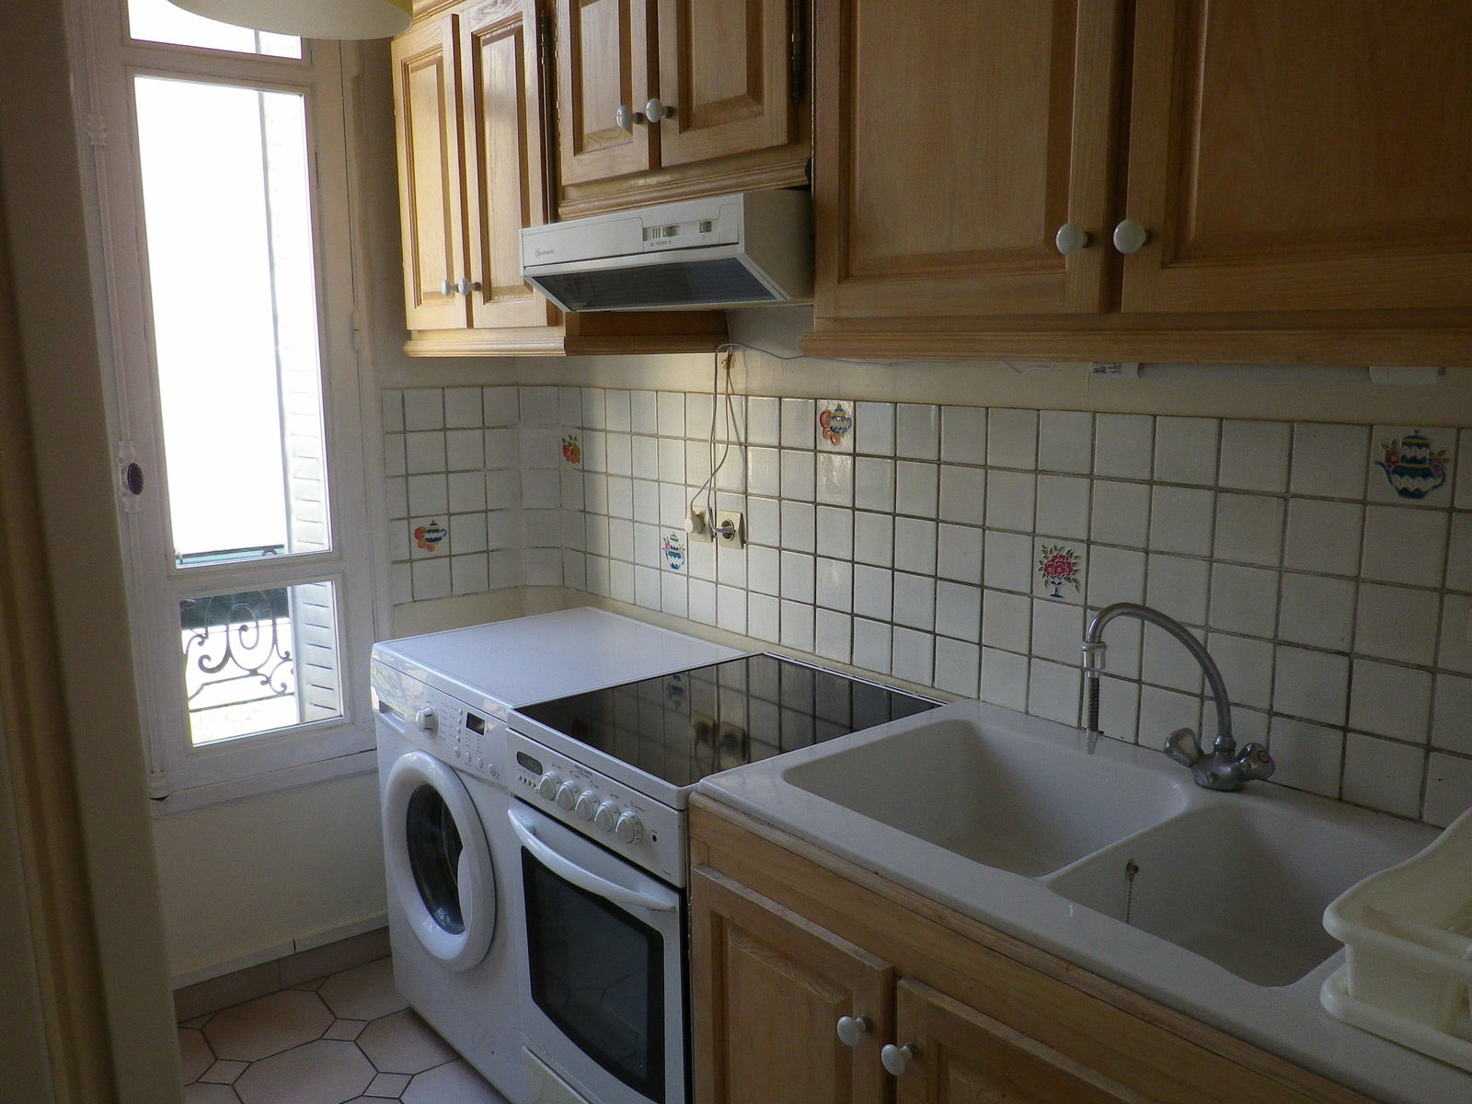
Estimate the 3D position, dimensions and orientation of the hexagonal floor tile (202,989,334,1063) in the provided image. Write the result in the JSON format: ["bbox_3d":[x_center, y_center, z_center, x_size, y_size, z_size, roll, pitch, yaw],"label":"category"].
[{"bbox_3d":[-1.035,1.052,2.643,0.248,0.010,0.248,-8,13,-36],"label":"hexagonal floor tile"}]

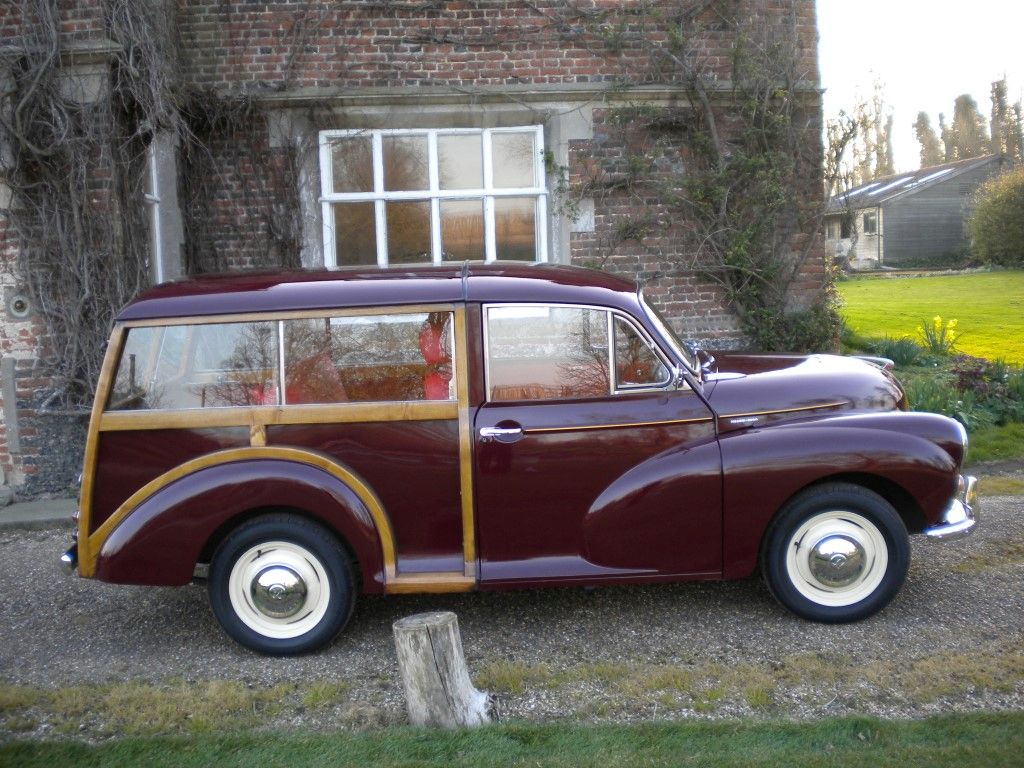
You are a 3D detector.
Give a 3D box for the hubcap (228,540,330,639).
[{"bbox_3d":[-0.904,0.802,4.027,0.392,0.392,0.080,-2,9,-1],"label":"hubcap"}]

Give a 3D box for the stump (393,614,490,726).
[{"bbox_3d":[-0.239,0.965,3.489,0.310,0.360,0.270,-2,9,-1],"label":"stump"}]

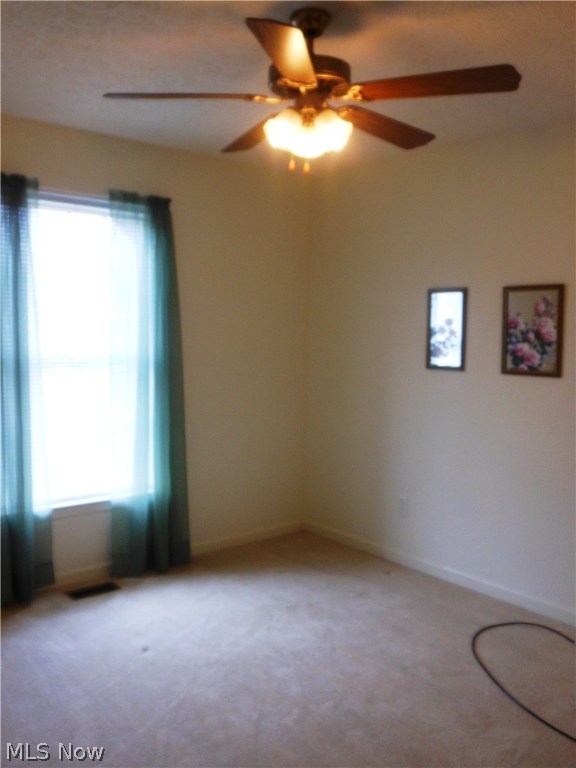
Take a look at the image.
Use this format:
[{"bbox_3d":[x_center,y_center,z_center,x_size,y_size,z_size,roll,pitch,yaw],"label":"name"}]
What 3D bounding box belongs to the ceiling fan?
[{"bbox_3d":[0.066,-0.940,2.325,1.290,0.480,1.250,2,5,9],"label":"ceiling fan"}]

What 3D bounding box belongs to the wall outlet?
[{"bbox_3d":[0.696,0.732,4.372,0.010,0.117,0.075,-3,7,-39],"label":"wall outlet"}]

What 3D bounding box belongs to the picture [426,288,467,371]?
[{"bbox_3d":[0.876,-0.302,4.070,0.022,0.450,0.264,-3,7,-39],"label":"picture"}]

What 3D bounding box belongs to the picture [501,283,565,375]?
[{"bbox_3d":[1.214,-0.265,3.658,0.022,0.446,0.337,-3,7,-39],"label":"picture"}]

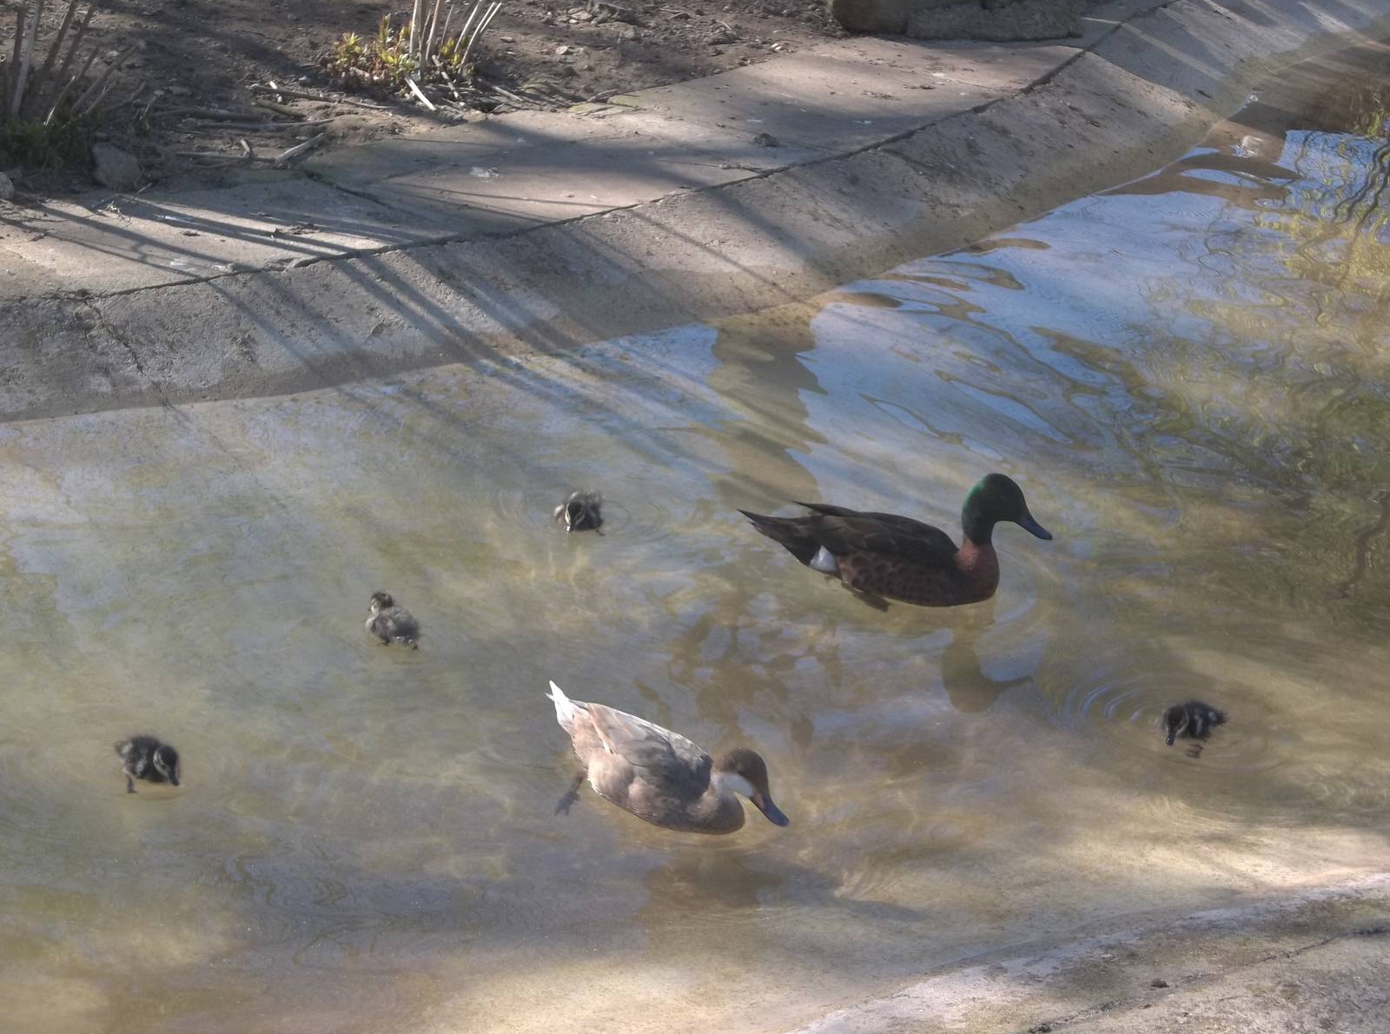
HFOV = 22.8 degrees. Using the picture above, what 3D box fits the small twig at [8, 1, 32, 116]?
[{"bbox_3d":[-1.004,-0.675,5.117,0.012,0.178,0.012,11,24,-3],"label":"small twig"}]

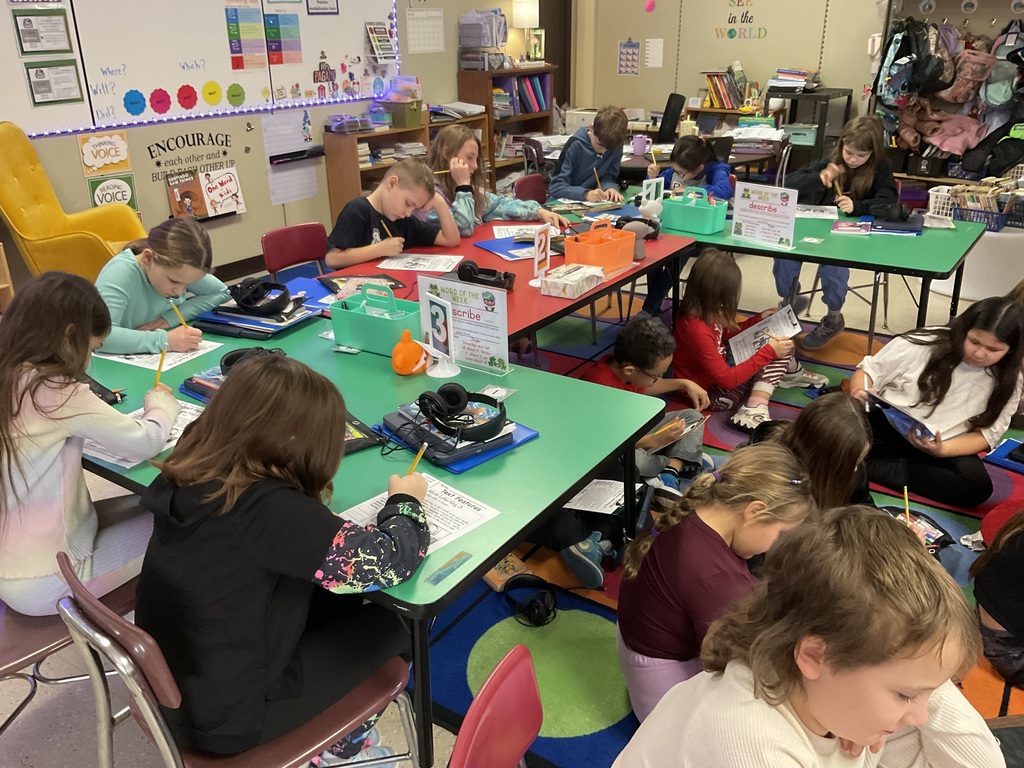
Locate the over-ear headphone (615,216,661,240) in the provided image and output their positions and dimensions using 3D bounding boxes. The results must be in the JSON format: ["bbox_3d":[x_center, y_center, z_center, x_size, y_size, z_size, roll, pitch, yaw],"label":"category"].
[{"bbox_3d":[0.531,-0.633,3.492,0.200,0.080,0.165,9,25,22],"label":"over-ear headphone"}]

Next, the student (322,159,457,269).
[{"bbox_3d":[-0.586,-0.406,3.417,0.600,0.980,0.500,17,29,36],"label":"student"}]

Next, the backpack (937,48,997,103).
[{"bbox_3d":[3.179,-2.151,6.000,0.380,0.380,0.220,11,25,26],"label":"backpack"}]

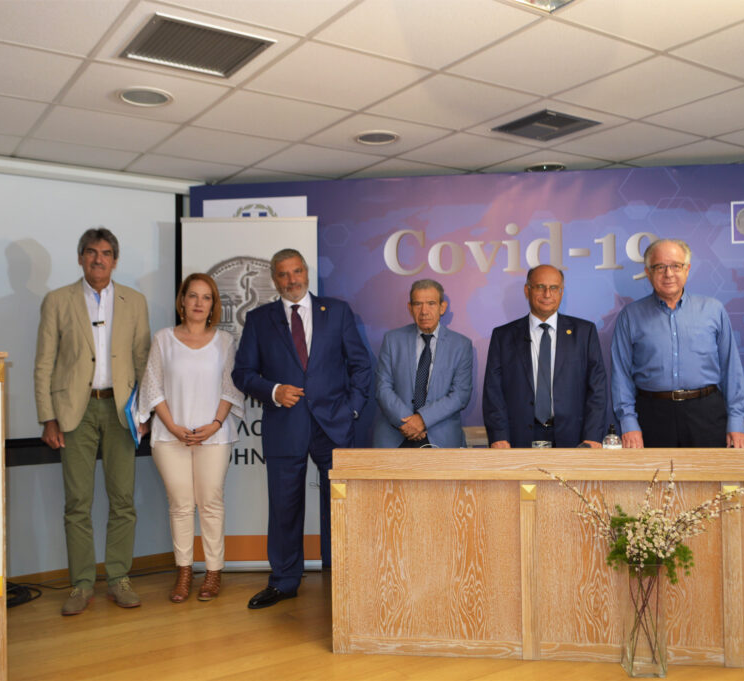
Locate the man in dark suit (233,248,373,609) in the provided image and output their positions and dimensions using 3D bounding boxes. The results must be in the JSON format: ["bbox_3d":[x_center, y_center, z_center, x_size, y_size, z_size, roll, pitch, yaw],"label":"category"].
[{"bbox_3d":[-0.345,0.421,3.904,0.700,1.777,0.420,-1,-1,6],"label":"man in dark suit"}]

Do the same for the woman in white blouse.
[{"bbox_3d":[-0.918,0.485,3.925,0.530,1.663,0.330,-1,-1,-7],"label":"woman in white blouse"}]

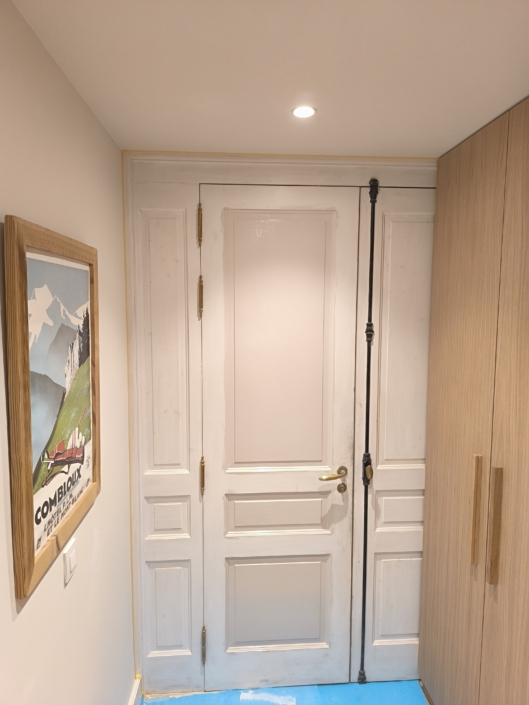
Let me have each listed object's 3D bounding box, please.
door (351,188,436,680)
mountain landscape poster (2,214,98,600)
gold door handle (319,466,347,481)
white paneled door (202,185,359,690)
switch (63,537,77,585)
[{"bbox_3d":[0.609,0.433,2.170,0.390,2.316,0.050,0,5,-4],"label":"door"},{"bbox_3d":[-0.523,0.092,1.226,0.028,0.771,0.562,0,5,-4],"label":"mountain landscape poster"},{"bbox_3d":[0.309,0.548,2.115,0.130,0.052,0.060,0,5,-4],"label":"gold door handle"},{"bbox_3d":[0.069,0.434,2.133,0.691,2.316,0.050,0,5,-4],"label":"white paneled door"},{"bbox_3d":[-0.533,0.570,1.282,0.011,0.083,0.082,0,5,-4],"label":"switch"}]

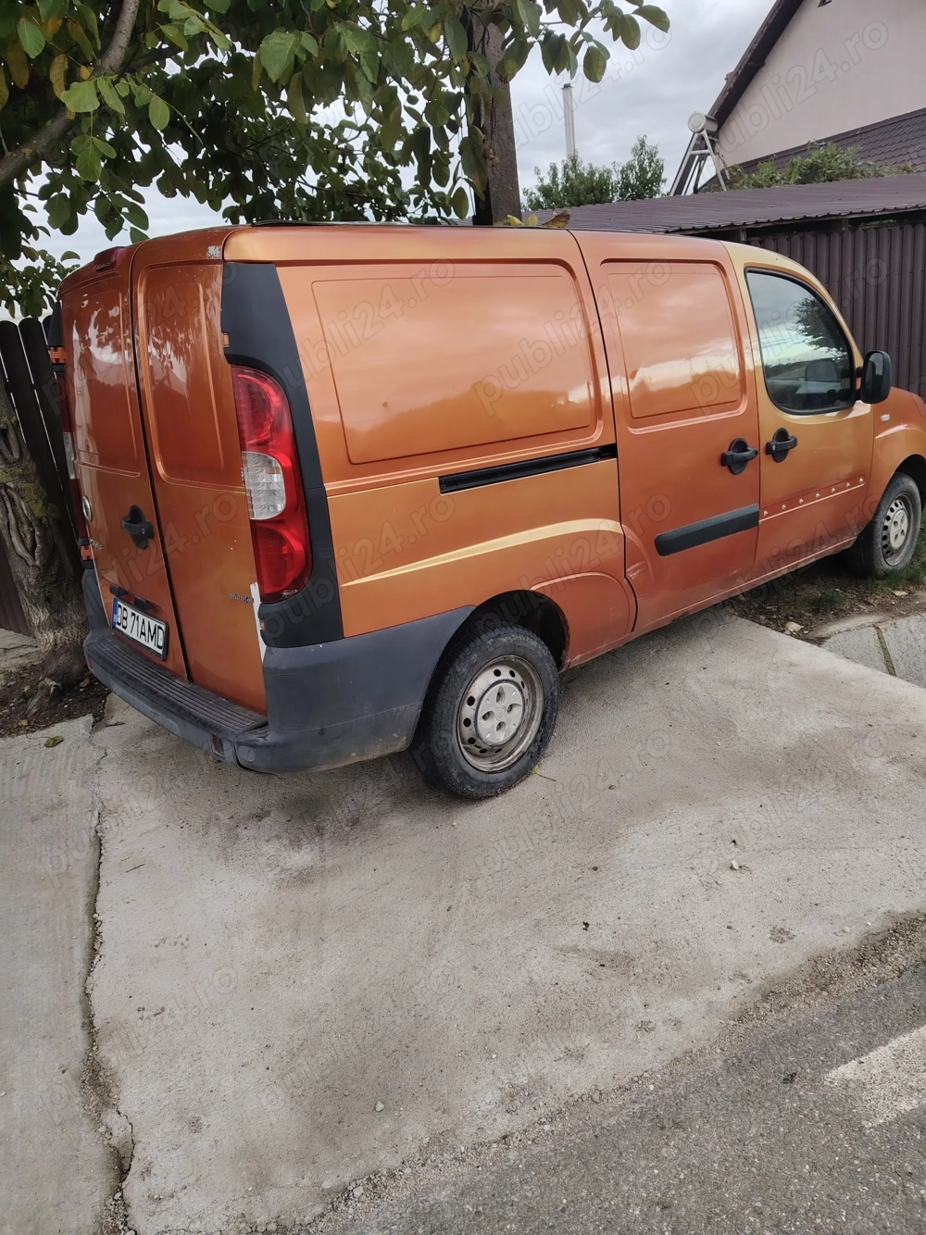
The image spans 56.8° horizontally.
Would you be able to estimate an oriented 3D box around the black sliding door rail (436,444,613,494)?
[{"bbox_3d":[0.227,-0.484,2.745,0.798,0.059,0.040,-18,22,-37],"label":"black sliding door rail"}]

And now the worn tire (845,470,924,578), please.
[{"bbox_3d":[2.336,-0.493,4.741,0.606,0.606,0.182,-18,22,-37],"label":"worn tire"}]

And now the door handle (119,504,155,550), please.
[{"bbox_3d":[-1.062,-0.296,2.800,0.061,0.141,0.232,-18,22,-37],"label":"door handle"}]

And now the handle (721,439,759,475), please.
[{"bbox_3d":[1.106,-0.636,3.405,0.212,0.140,0.060,-20,23,-36],"label":"handle"}]

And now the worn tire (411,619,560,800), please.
[{"bbox_3d":[0.082,0.310,2.942,0.606,0.606,0.182,-18,22,-37],"label":"worn tire"}]

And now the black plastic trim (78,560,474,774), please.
[{"bbox_3d":[-0.800,0.066,3.123,0.727,0.404,1.707,-18,22,-37],"label":"black plastic trim"}]

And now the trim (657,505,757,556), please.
[{"bbox_3d":[0.991,-0.351,3.428,0.707,0.091,0.030,-18,22,-37],"label":"trim"}]

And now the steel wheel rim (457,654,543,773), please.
[{"bbox_3d":[0.087,0.312,2.937,0.409,0.409,0.151,-18,22,-37],"label":"steel wheel rim"}]

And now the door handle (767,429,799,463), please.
[{"bbox_3d":[1.345,-0.720,3.592,0.205,0.140,0.060,-20,23,-36],"label":"door handle"}]

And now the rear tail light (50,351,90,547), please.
[{"bbox_3d":[-1.503,-0.628,3.370,0.162,0.656,0.141,-18,22,-37],"label":"rear tail light"}]

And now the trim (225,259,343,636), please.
[{"bbox_3d":[-0.481,-0.398,2.232,0.202,0.990,0.162,-18,22,-37],"label":"trim"}]

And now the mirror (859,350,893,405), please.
[{"bbox_3d":[1.860,-1.089,3.875,0.120,0.230,0.170,-15,21,-27],"label":"mirror"}]

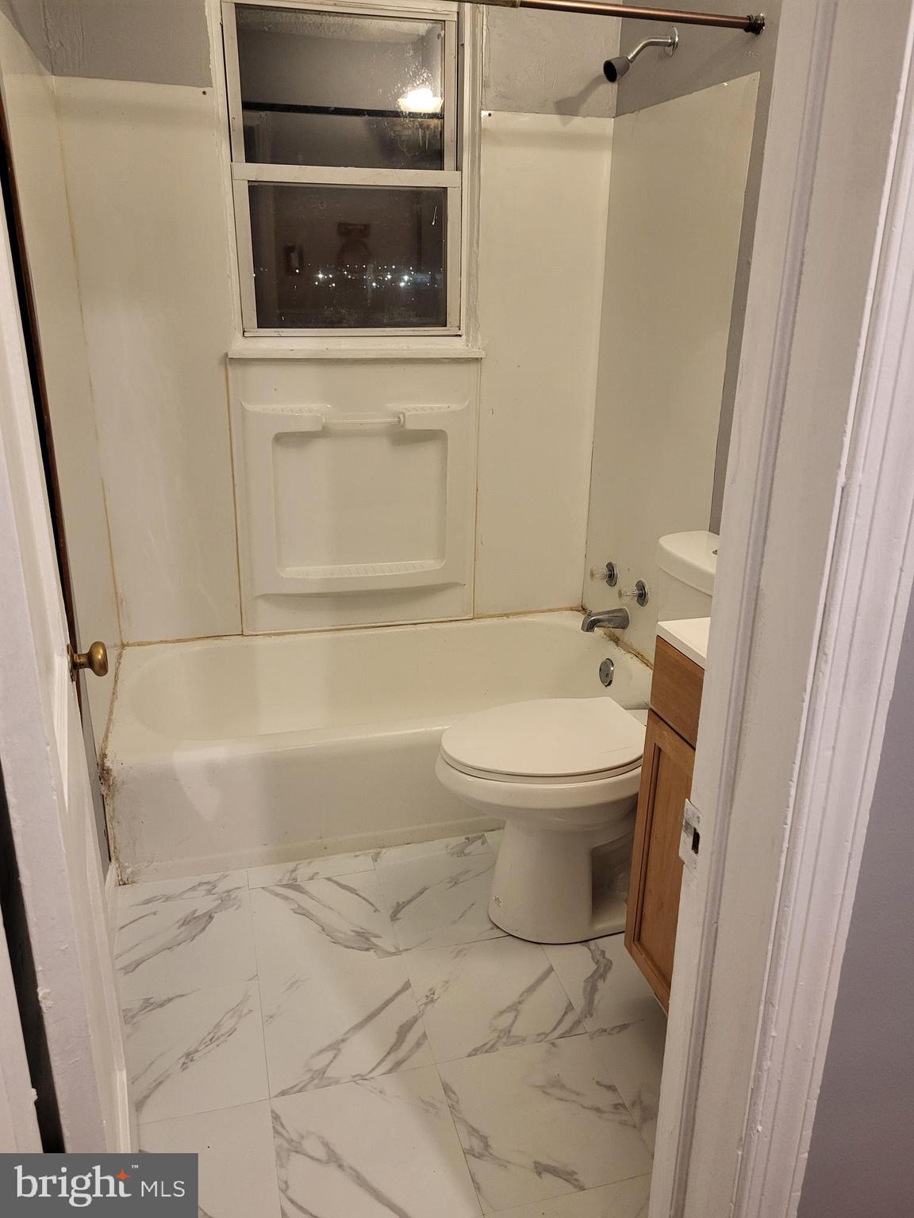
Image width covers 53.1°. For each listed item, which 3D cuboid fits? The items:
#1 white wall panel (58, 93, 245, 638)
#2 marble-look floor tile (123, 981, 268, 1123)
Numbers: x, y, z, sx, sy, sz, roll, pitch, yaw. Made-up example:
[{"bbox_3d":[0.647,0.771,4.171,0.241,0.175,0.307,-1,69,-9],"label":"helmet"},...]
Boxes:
[{"bbox_3d":[-0.817,-0.605,2.531,0.369,1.492,0.012,-4,21,-15],"label":"white wall panel"},{"bbox_3d":[-0.517,0.838,1.737,0.296,0.008,0.305,-5,21,-15],"label":"marble-look floor tile"}]

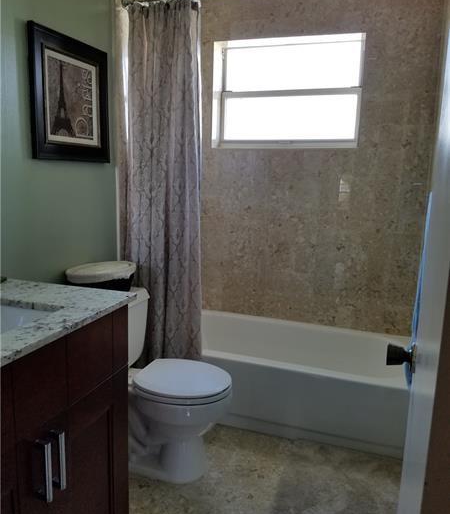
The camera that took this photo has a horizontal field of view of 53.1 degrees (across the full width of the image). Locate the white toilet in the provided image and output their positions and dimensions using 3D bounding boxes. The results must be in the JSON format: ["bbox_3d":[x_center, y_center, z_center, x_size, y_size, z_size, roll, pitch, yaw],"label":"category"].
[{"bbox_3d":[-0.305,0.580,2.065,0.705,0.760,0.450,5,11,19],"label":"white toilet"}]

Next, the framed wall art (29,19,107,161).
[{"bbox_3d":[-0.631,-0.651,1.894,0.025,0.492,0.485,5,11,19],"label":"framed wall art"}]

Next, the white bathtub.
[{"bbox_3d":[0.310,0.676,2.691,1.505,0.372,0.752,5,11,19],"label":"white bathtub"}]

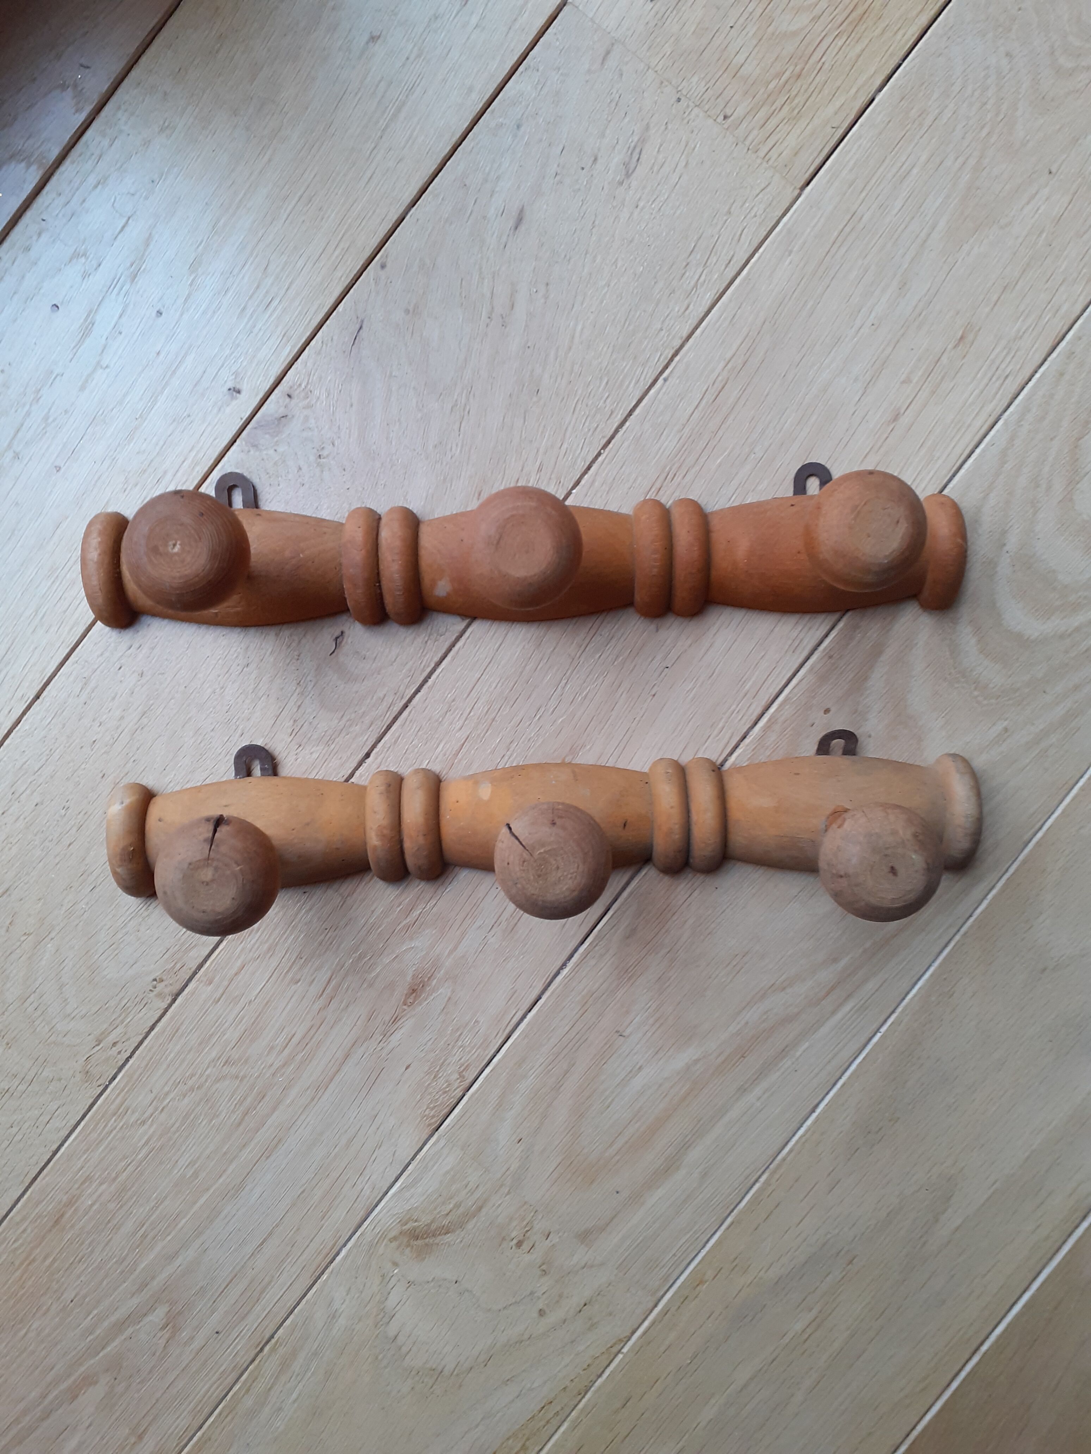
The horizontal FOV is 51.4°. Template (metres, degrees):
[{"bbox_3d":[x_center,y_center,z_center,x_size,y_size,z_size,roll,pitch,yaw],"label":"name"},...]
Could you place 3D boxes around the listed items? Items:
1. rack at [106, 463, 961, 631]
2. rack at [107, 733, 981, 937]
[{"bbox_3d":[-0.009,-0.085,0.490,0.409,0.112,0.072,-1,93,-1],"label":"rack"},{"bbox_3d":[0.001,0.042,0.498,0.409,0.109,0.069,-2,93,-1],"label":"rack"}]

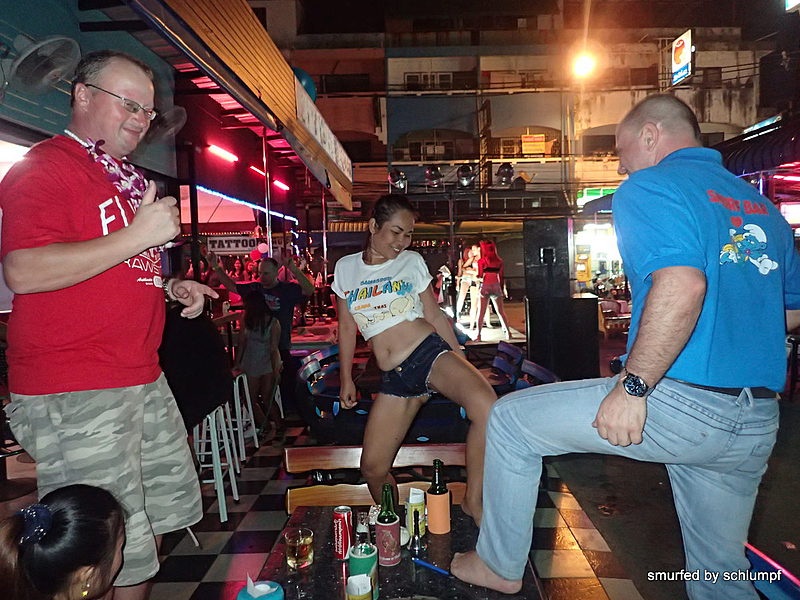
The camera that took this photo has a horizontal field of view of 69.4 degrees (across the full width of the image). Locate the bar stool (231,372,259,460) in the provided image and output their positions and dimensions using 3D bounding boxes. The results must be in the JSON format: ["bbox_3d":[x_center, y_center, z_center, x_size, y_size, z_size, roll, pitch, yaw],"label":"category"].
[{"bbox_3d":[-1.502,1.021,5.181,0.370,0.750,0.370,-1,3,2],"label":"bar stool"}]

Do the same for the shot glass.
[{"bbox_3d":[-0.309,0.757,1.769,0.084,0.090,0.084,-2,3,-11],"label":"shot glass"}]

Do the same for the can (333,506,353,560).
[{"bbox_3d":[-0.179,0.724,1.799,0.058,0.146,0.058,-2,3,-6],"label":"can"}]

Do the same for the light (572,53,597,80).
[{"bbox_3d":[5.748,-7.305,18.000,0.600,0.500,0.600,-1,3,17],"label":"light"}]

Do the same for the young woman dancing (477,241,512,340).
[{"bbox_3d":[1.554,-0.166,9.600,0.580,1.650,0.400,-2,3,-6],"label":"young woman dancing"}]

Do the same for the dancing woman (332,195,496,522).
[{"bbox_3d":[0.065,0.275,2.140,0.580,1.290,0.520,-1,3,11],"label":"dancing woman"}]

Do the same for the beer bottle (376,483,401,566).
[{"bbox_3d":[-0.037,0.679,1.763,0.076,0.232,0.076,-2,3,-2],"label":"beer bottle"}]

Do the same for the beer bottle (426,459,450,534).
[{"bbox_3d":[0.130,0.662,1.967,0.077,0.235,0.077,-1,3,3],"label":"beer bottle"}]

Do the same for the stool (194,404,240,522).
[{"bbox_3d":[-1.324,1.084,3.965,0.370,0.750,0.370,-1,3,2],"label":"stool"}]

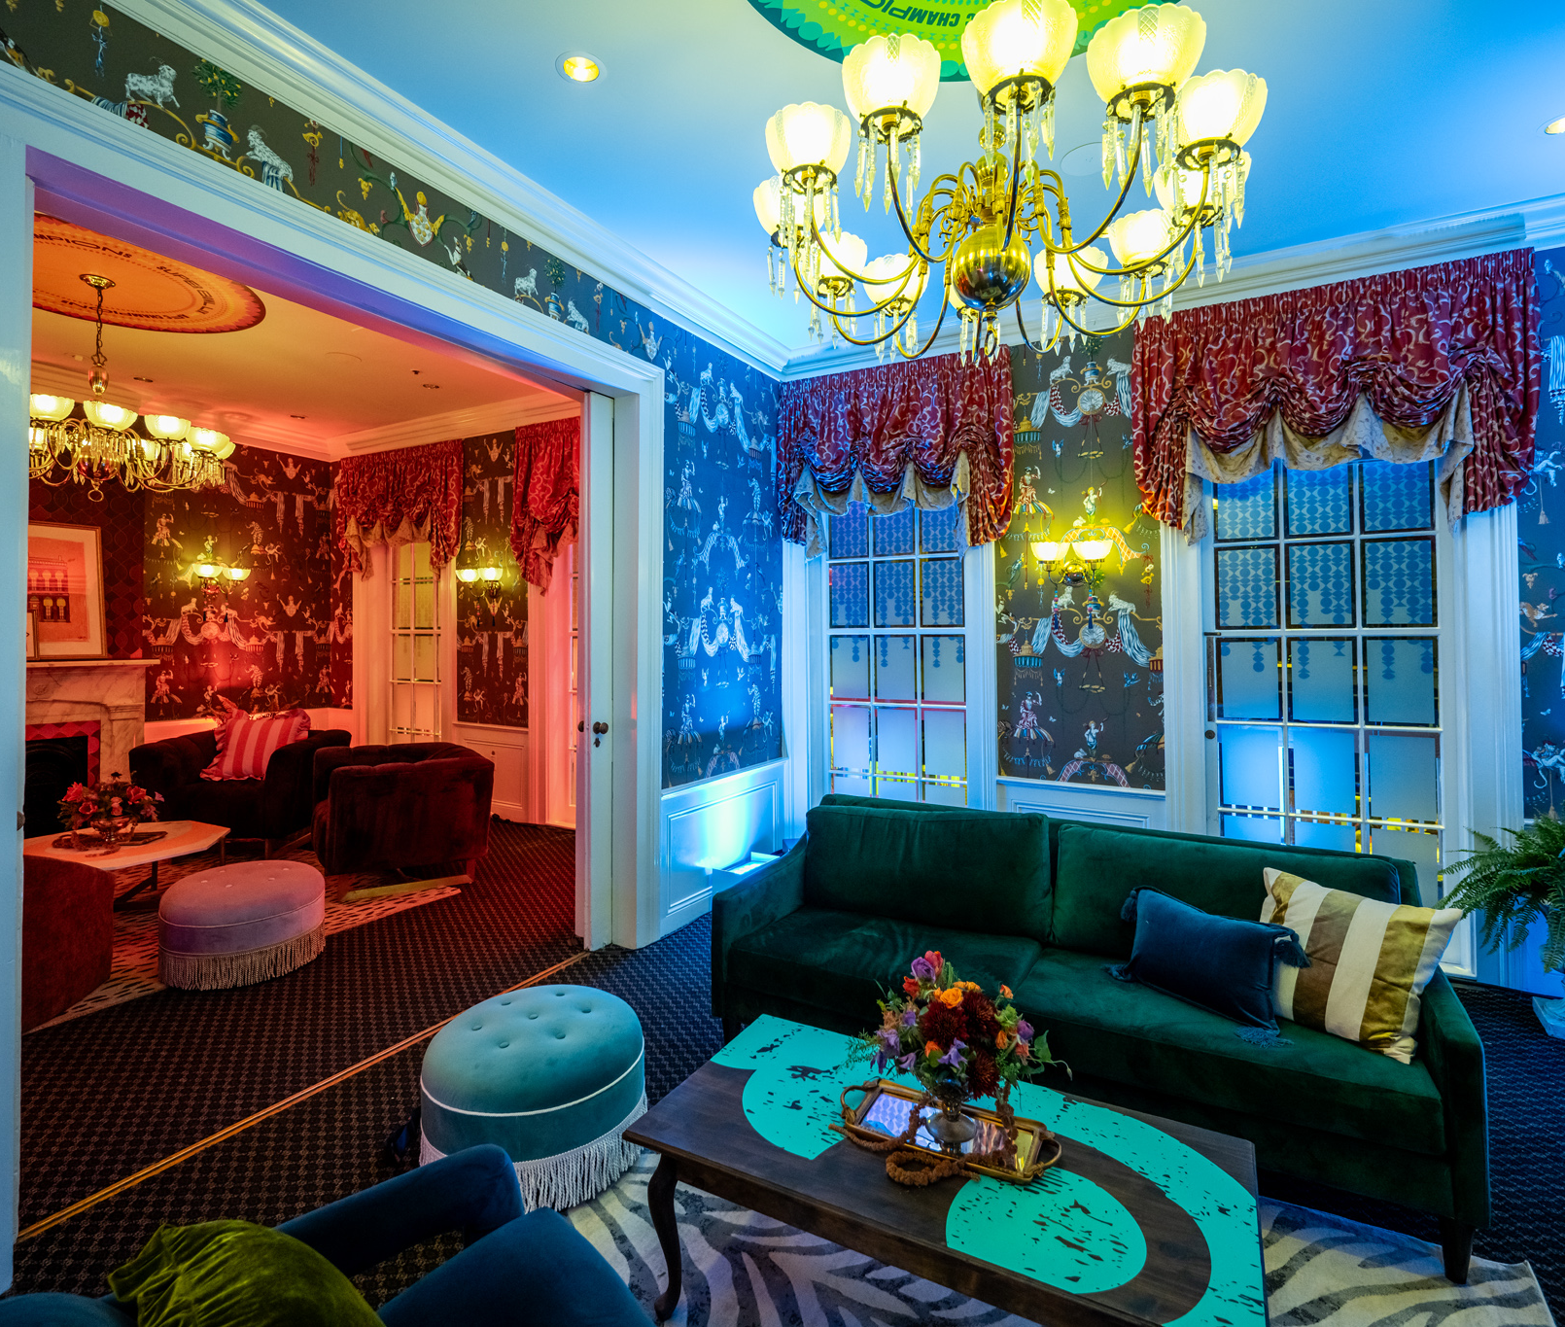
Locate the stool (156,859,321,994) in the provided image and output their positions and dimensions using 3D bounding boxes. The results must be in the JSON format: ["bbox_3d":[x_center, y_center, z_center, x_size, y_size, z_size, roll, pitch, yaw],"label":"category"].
[{"bbox_3d":[-2.499,1.187,3.603,0.623,0.433,0.623,1,2,30],"label":"stool"}]

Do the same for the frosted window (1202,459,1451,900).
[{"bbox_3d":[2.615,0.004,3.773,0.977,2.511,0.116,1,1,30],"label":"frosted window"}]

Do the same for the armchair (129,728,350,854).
[{"bbox_3d":[-3.905,0.928,5.627,0.914,0.791,0.914,0,1,-5],"label":"armchair"}]

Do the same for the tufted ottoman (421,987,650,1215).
[{"bbox_3d":[-0.739,1.259,2.347,0.659,0.400,0.659,0,1,0],"label":"tufted ottoman"}]

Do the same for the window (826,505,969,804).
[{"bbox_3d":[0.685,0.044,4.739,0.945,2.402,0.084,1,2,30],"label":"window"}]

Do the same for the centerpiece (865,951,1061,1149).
[{"bbox_3d":[0.401,0.858,1.728,0.403,0.426,0.380,1,1,30],"label":"centerpiece"}]

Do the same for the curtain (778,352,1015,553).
[{"bbox_3d":[0.642,-1.223,4.562,1.414,1.041,0.167,1,2,30],"label":"curtain"}]

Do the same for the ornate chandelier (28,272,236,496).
[{"bbox_3d":[-3.464,-1.392,3.906,1.110,1.094,1.110,1,2,30],"label":"ornate chandelier"}]

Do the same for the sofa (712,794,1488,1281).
[{"bbox_3d":[0.902,1.032,2.683,2.128,0.780,0.904,1,2,30],"label":"sofa"}]

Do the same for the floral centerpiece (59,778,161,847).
[{"bbox_3d":[-3.641,0.791,4.195,0.426,0.372,0.426,1,2,30],"label":"floral centerpiece"}]

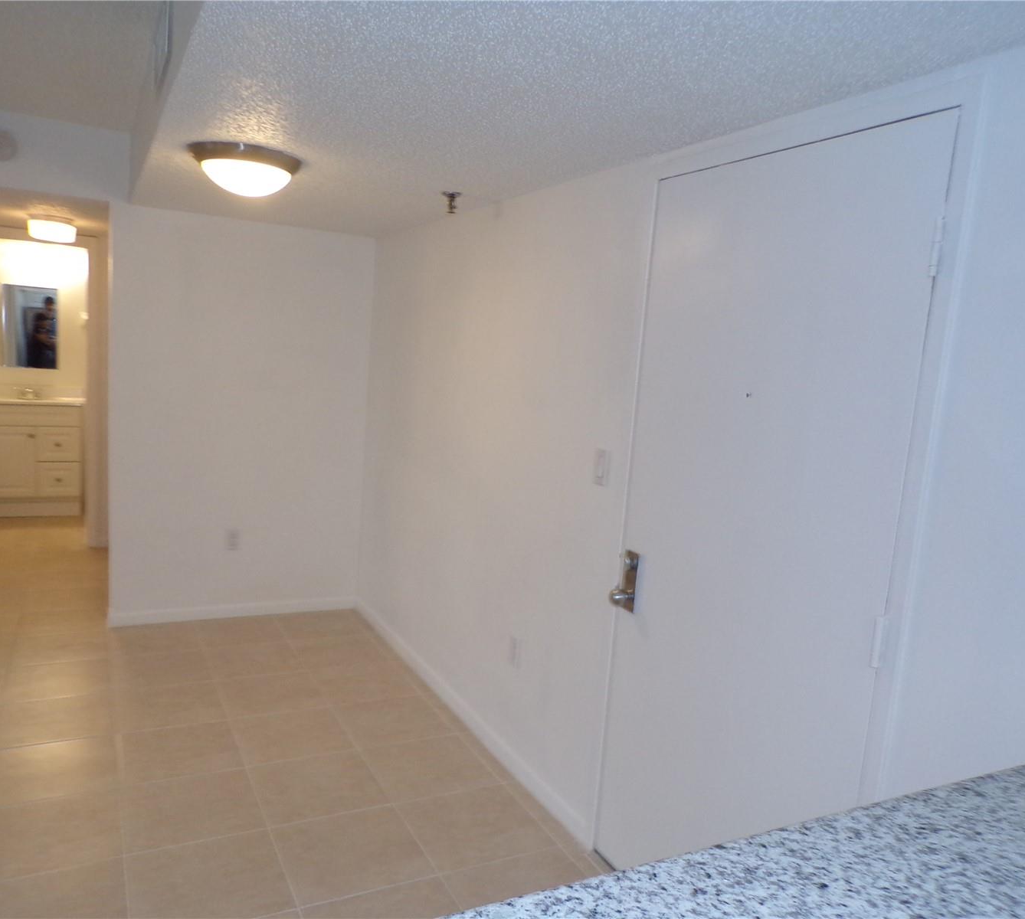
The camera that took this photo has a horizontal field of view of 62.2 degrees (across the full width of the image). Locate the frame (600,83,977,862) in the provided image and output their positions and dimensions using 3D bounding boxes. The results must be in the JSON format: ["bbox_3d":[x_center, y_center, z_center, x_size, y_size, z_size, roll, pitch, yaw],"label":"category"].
[{"bbox_3d":[0.571,0.281,2.078,0.110,2.090,0.980,1,8,-27],"label":"frame"}]

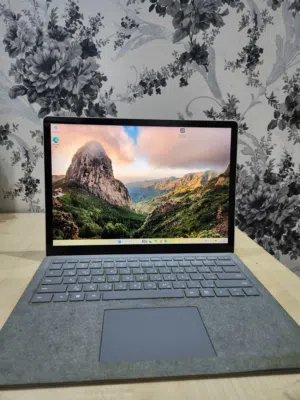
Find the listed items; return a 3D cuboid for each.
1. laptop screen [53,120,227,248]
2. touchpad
[{"bbox_3d":[-0.010,-0.022,0.429,0.287,0.192,0.006,0,4,-5],"label":"laptop screen"},{"bbox_3d":[0.005,0.134,0.269,0.106,0.005,0.070,0,15,-5],"label":"touchpad"}]

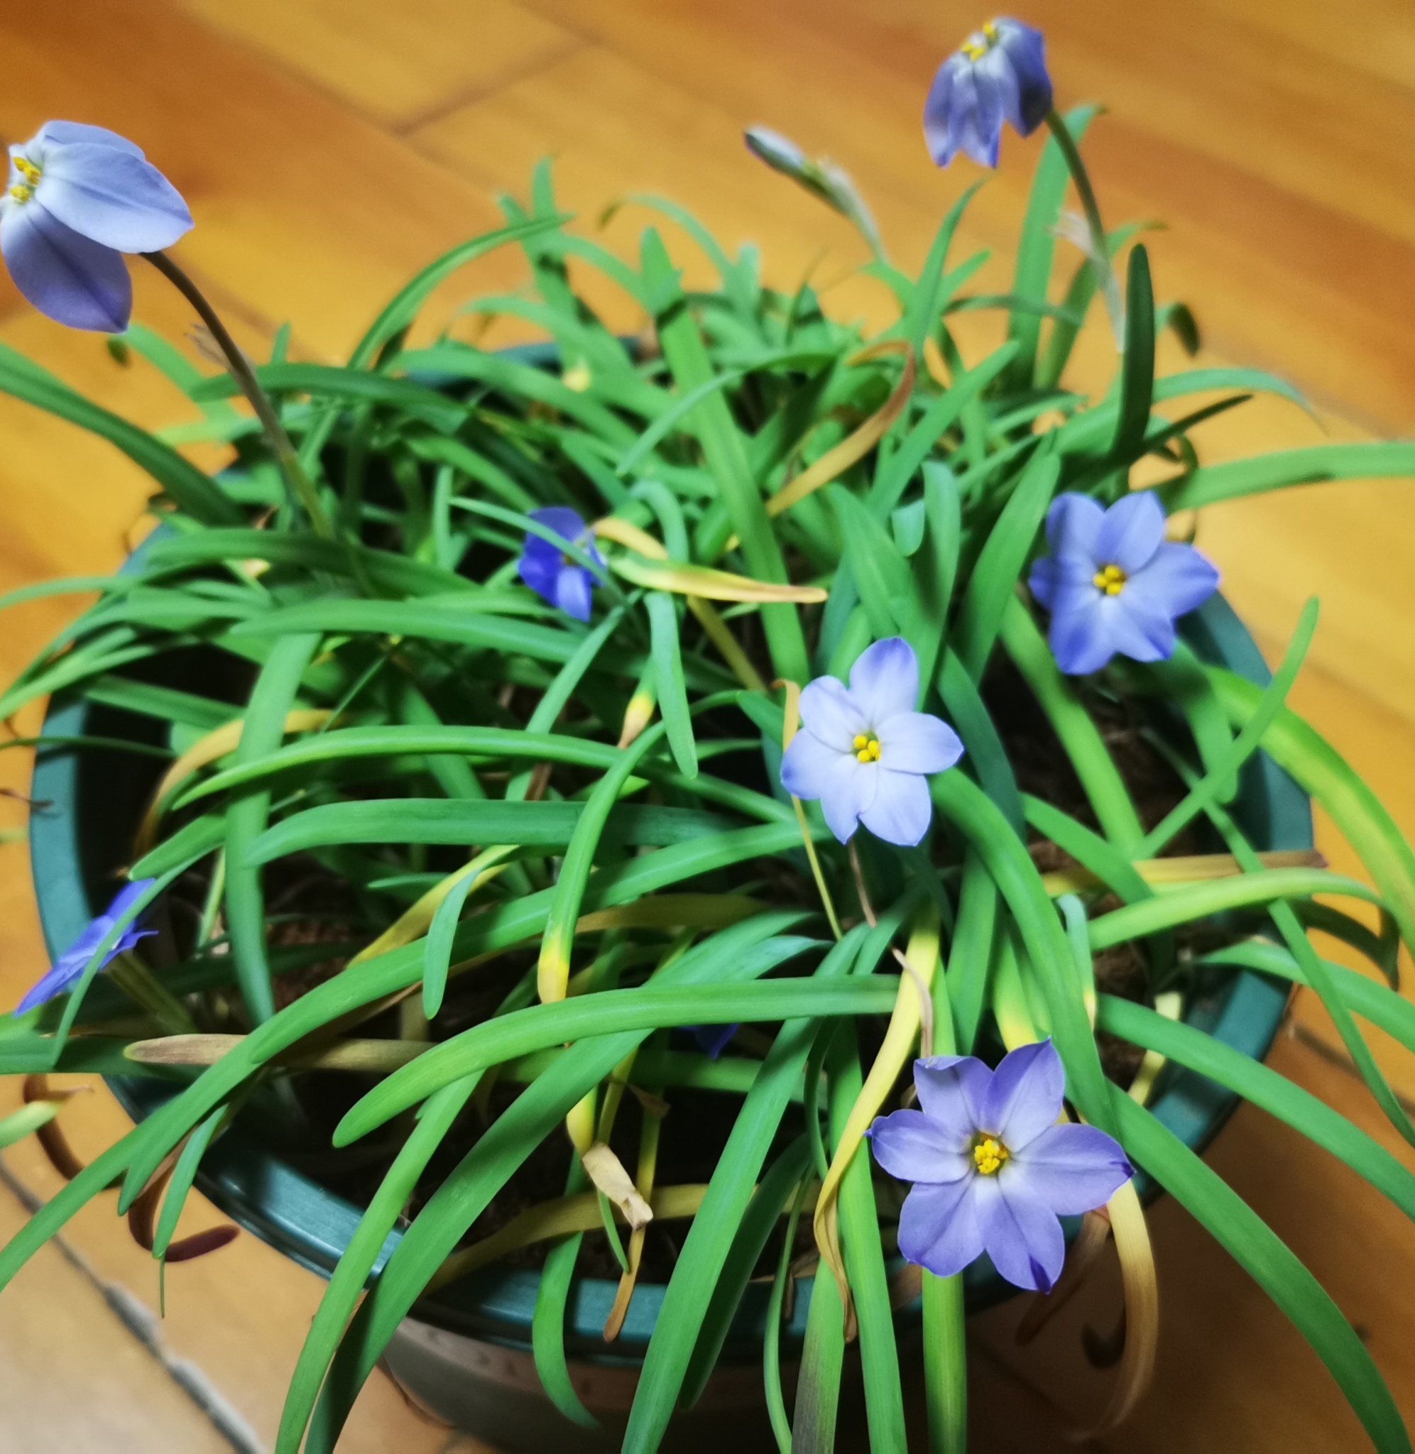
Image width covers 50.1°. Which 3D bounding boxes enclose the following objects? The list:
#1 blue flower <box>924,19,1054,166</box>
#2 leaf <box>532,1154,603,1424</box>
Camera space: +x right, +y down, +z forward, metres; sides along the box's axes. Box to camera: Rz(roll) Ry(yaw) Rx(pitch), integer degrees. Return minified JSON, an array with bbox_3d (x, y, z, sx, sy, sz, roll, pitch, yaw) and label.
[{"bbox_3d":[0.046,-0.103,0.246,0.024,0.023,0.022,-35,96,-28],"label":"blue flower"},{"bbox_3d":[-0.019,0.077,0.209,0.010,0.020,0.038,-3,63,-6],"label":"leaf"}]

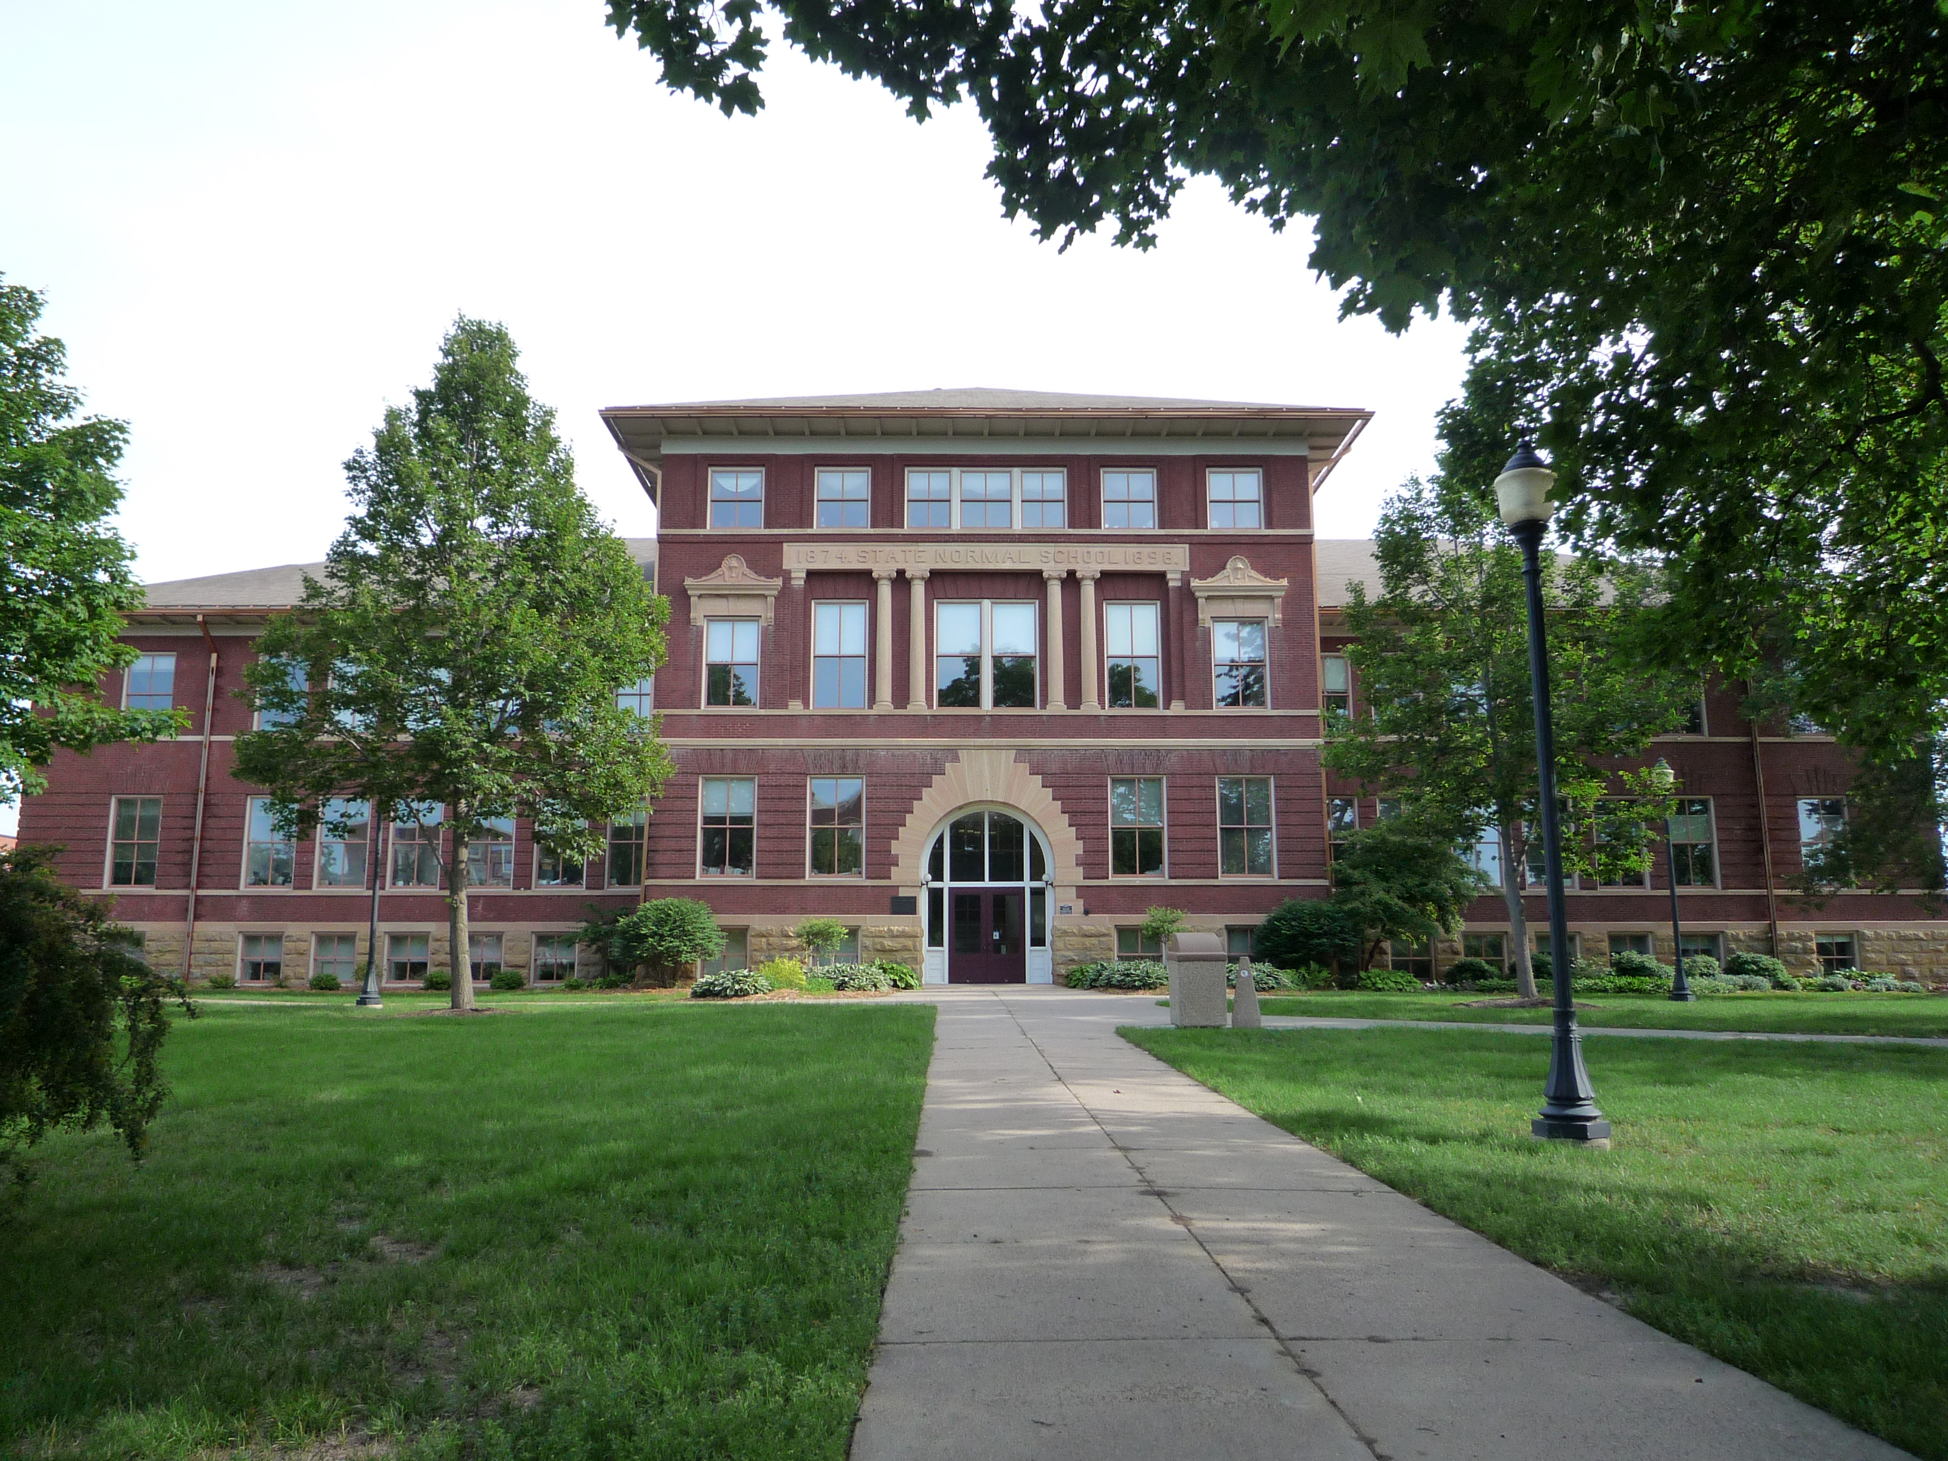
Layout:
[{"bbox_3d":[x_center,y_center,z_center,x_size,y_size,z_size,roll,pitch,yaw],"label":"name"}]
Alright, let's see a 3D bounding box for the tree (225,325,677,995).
[{"bbox_3d":[-9.350,-1.449,25.402,7.700,12.750,7.500,0,-9,0],"label":"tree"}]

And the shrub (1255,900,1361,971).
[{"bbox_3d":[7.996,5.043,33.692,2.550,1.950,2.400,0,-9,0],"label":"shrub"}]

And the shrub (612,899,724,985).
[{"bbox_3d":[-7.180,5.001,33.172,2.600,2.060,2.450,0,-9,0],"label":"shrub"}]

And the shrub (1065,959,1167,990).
[{"bbox_3d":[3.441,5.735,33.035,2.500,0.700,1.400,0,-9,0],"label":"shrub"}]

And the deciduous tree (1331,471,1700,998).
[{"bbox_3d":[10.550,-0.014,27.954,7.200,10.600,7.000,0,-9,0],"label":"deciduous tree"}]

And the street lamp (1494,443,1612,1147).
[{"bbox_3d":[3.781,0.324,9.301,0.480,4.660,0.480,0,-9,0],"label":"street lamp"}]

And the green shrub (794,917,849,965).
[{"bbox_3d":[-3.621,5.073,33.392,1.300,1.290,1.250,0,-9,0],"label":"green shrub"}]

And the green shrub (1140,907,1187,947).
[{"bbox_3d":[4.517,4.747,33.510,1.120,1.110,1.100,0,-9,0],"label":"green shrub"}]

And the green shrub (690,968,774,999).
[{"bbox_3d":[-5.099,5.331,29.689,1.750,0.600,1.350,0,-9,0],"label":"green shrub"}]

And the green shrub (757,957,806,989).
[{"bbox_3d":[-4.291,5.434,31.401,1.080,0.700,1.000,0,-9,0],"label":"green shrub"}]

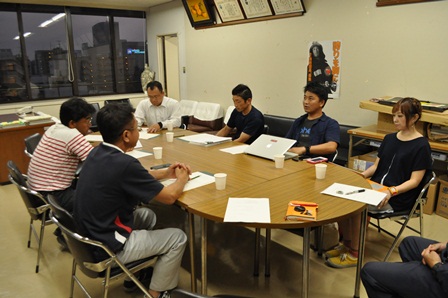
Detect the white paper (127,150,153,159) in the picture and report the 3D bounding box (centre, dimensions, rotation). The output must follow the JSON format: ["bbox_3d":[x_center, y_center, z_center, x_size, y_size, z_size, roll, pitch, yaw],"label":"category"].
[{"bbox_3d":[-0.754,0.041,2.729,0.297,0.004,0.210,11,16,38],"label":"white paper"}]

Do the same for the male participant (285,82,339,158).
[{"bbox_3d":[0.647,0.086,2.812,0.800,1.290,0.560,-12,17,-42],"label":"male participant"}]

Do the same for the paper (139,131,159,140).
[{"bbox_3d":[-0.826,-0.135,3.504,0.210,0.004,0.297,4,13,15],"label":"paper"}]

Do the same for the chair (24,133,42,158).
[{"bbox_3d":[-1.681,0.203,3.483,0.490,0.750,0.460,-1,13,-4],"label":"chair"}]

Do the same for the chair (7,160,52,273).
[{"bbox_3d":[-1.265,0.427,2.522,0.490,0.740,0.460,-9,16,-36],"label":"chair"}]

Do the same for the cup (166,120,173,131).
[{"bbox_3d":[-0.616,-0.246,3.825,0.070,0.080,0.070,0,13,0],"label":"cup"}]

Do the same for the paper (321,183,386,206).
[{"bbox_3d":[0.716,0.246,1.843,0.297,0.004,0.210,11,16,39],"label":"paper"}]

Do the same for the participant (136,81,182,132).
[{"bbox_3d":[-0.780,-0.166,4.014,0.560,1.240,0.680,-1,13,-4],"label":"participant"}]

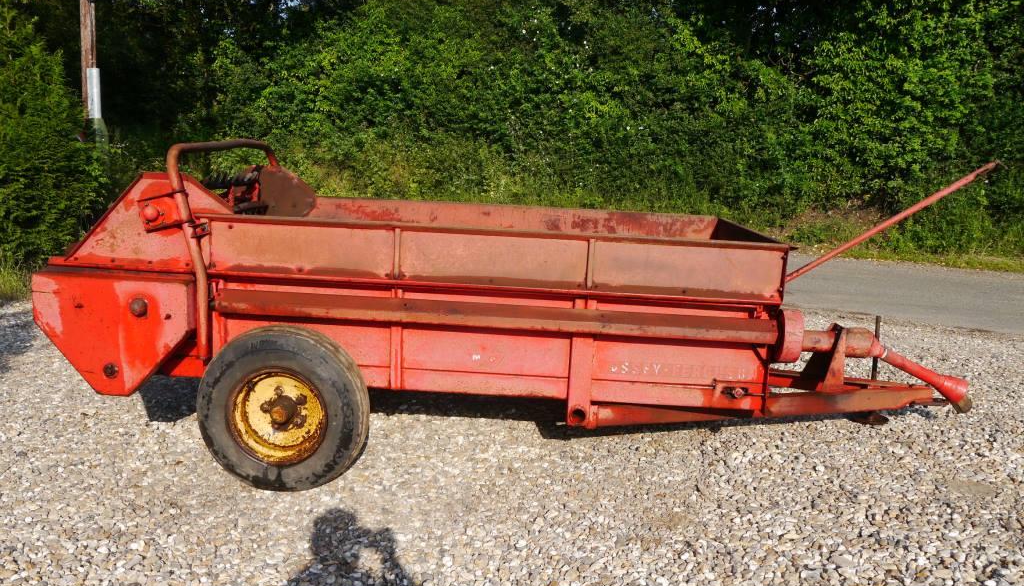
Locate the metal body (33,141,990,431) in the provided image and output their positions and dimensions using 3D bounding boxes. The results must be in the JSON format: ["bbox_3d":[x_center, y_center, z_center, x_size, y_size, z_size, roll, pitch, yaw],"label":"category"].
[{"bbox_3d":[0.182,-0.061,4.321,4.570,1.350,1.380,2,11,0],"label":"metal body"}]

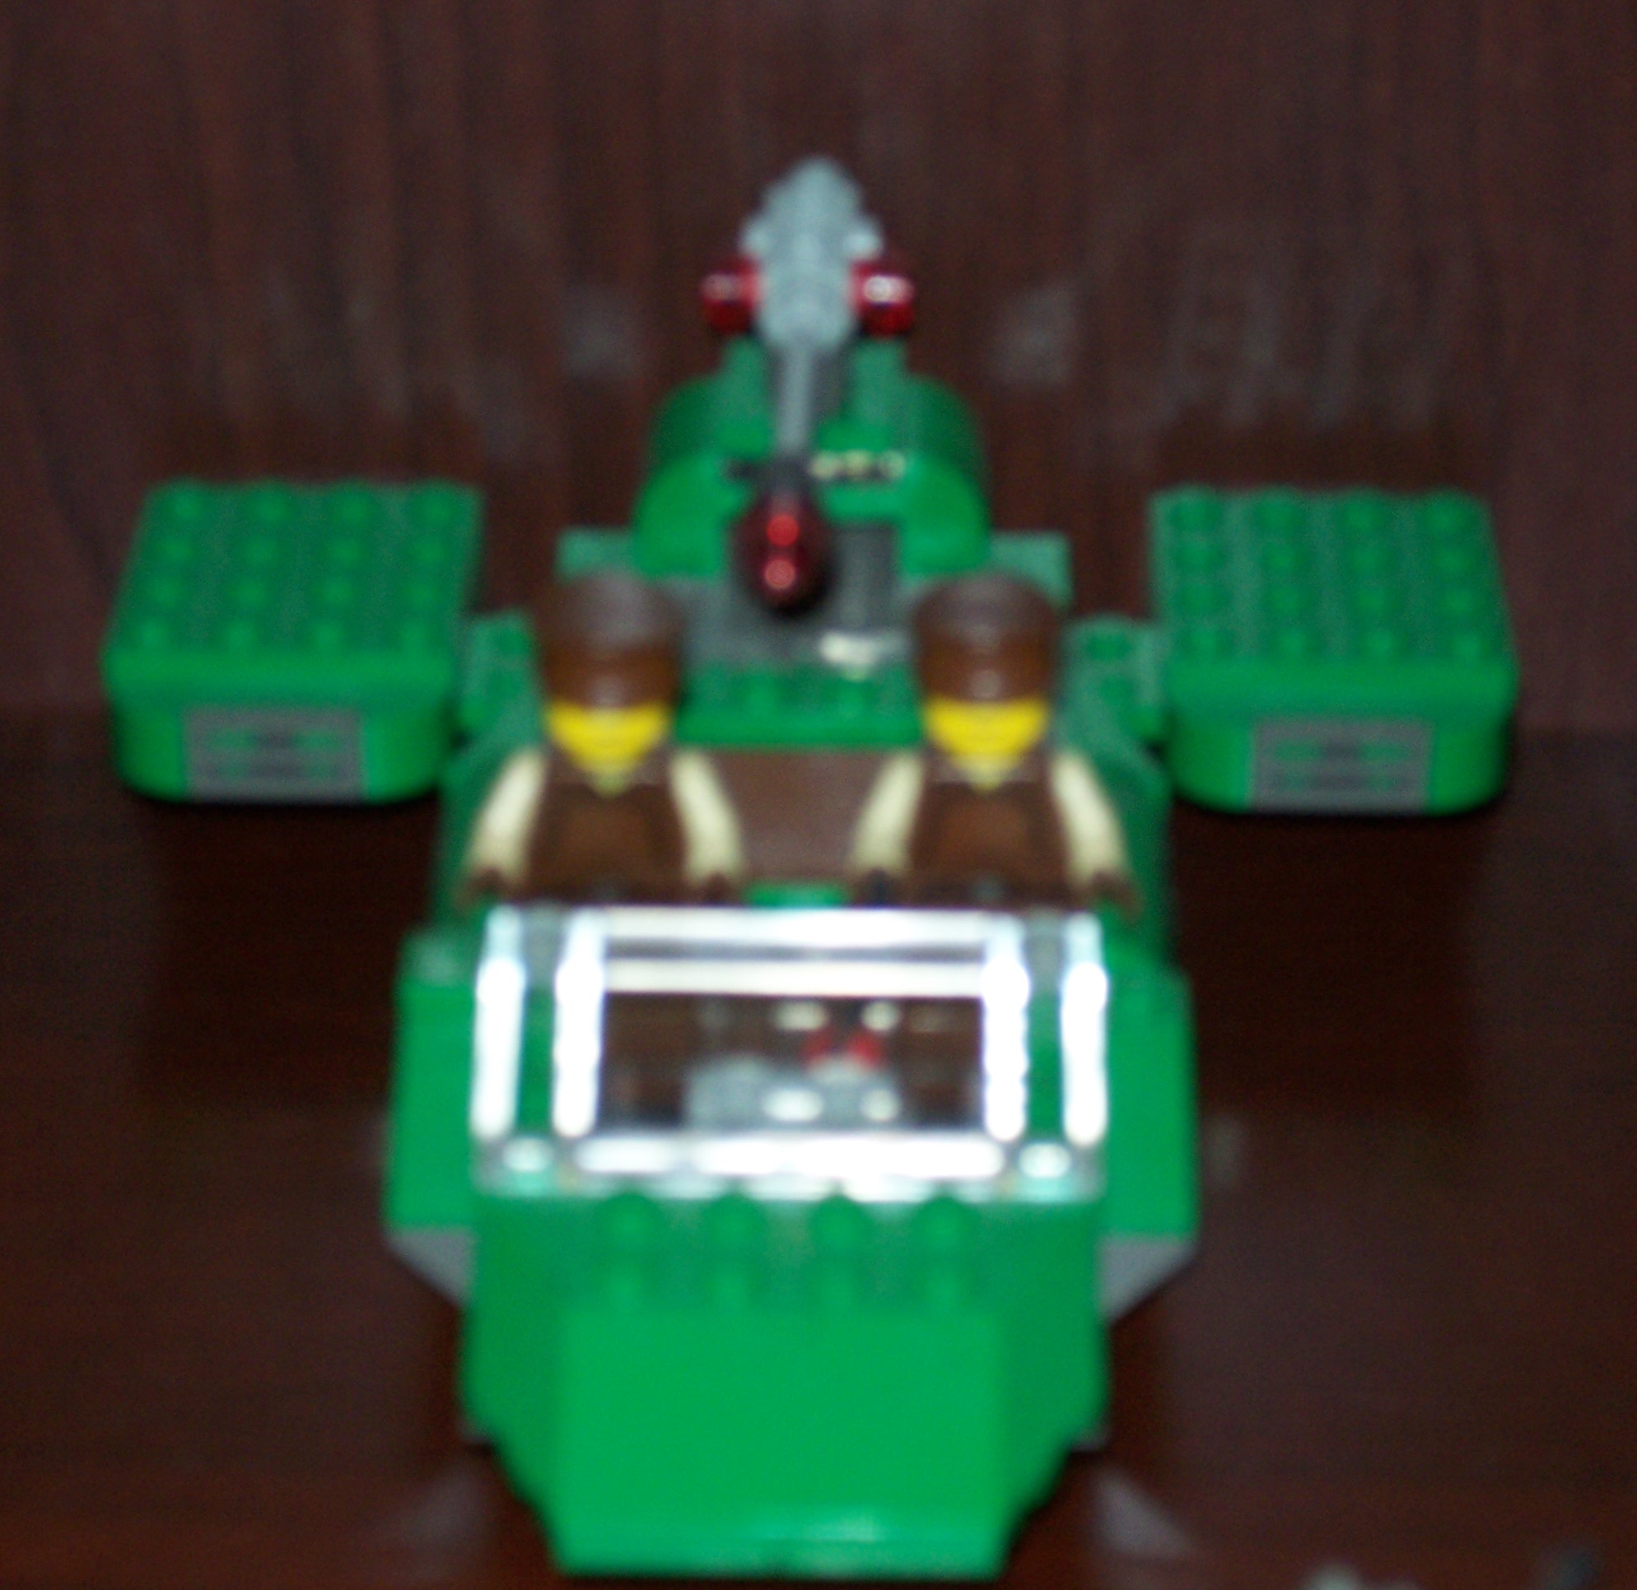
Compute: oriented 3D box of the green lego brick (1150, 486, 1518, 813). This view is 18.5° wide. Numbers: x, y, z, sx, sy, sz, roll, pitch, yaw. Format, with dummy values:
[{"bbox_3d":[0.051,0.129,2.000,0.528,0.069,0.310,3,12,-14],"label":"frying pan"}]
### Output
[{"bbox_3d":[0.047,-0.014,0.472,0.032,0.017,0.032,0,32,1],"label":"green lego brick"}]

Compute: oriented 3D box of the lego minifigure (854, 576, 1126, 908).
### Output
[{"bbox_3d":[0.014,0.001,0.428,0.024,0.033,0.018,0,32,1],"label":"lego minifigure"}]

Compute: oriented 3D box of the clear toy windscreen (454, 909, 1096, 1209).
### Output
[{"bbox_3d":[-0.002,0.020,0.391,0.048,0.018,0.016,0,32,1],"label":"clear toy windscreen"}]

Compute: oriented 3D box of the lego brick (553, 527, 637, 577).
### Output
[{"bbox_3d":[-0.021,-0.020,0.473,0.009,0.006,0.011,0,32,1],"label":"lego brick"}]

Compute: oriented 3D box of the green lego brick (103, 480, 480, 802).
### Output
[{"bbox_3d":[-0.049,-0.015,0.474,0.032,0.017,0.032,0,32,1],"label":"green lego brick"}]

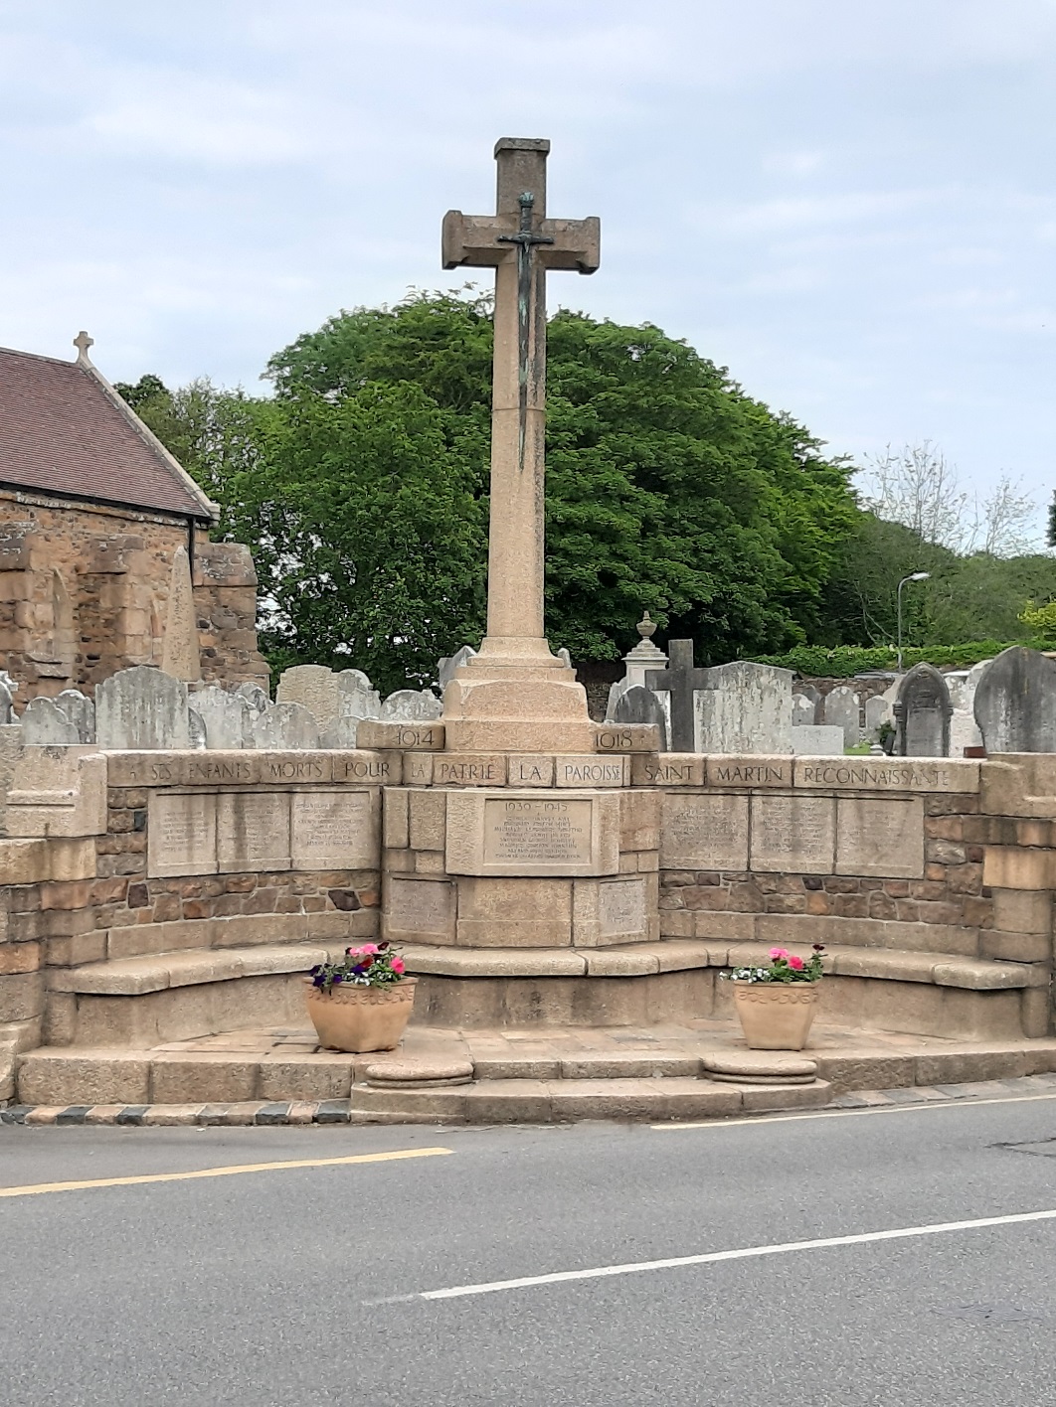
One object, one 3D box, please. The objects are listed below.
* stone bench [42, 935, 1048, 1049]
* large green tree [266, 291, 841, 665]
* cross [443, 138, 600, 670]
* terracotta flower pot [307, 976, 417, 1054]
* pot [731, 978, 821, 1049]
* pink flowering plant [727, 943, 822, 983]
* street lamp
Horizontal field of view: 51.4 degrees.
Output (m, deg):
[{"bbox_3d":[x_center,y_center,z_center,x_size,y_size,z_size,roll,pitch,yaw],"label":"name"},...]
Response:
[{"bbox_3d":[0.185,1.788,6.868,5.950,0.460,1.120,1,-1,-5],"label":"stone bench"},{"bbox_3d":[0.876,-5.498,33.000,18.000,13.800,15.000,1,-1,0],"label":"large green tree"},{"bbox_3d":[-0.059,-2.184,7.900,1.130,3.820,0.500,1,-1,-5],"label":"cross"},{"bbox_3d":[-0.984,1.793,6.460,0.480,0.400,0.480,0,-2,36],"label":"terracotta flower pot"},{"bbox_3d":[1.488,1.823,6.560,0.475,0.410,0.475,0,-1,18],"label":"pot"},{"bbox_3d":[1.477,1.517,6.540,0.560,0.240,0.460,0,-1,18],"label":"pink flowering plant"},{"bbox_3d":[10.898,-1.161,31.000,0.960,5.200,0.280,1,-1,0],"label":"street lamp"}]

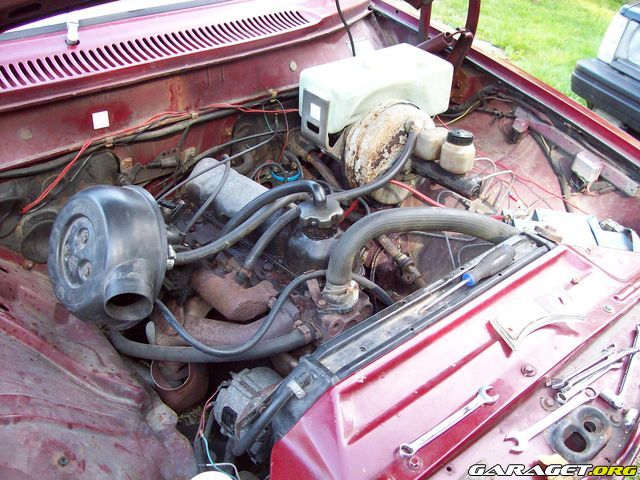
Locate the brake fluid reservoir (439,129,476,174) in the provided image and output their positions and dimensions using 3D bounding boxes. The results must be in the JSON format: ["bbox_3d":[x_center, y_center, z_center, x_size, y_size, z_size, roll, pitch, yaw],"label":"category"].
[{"bbox_3d":[0.248,-0.160,1.200,0.061,0.068,0.061,0,37,0],"label":"brake fluid reservoir"}]

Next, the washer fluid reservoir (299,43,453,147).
[{"bbox_3d":[0.118,-0.321,1.440,0.300,0.120,0.150,-21,42,-31],"label":"washer fluid reservoir"}]

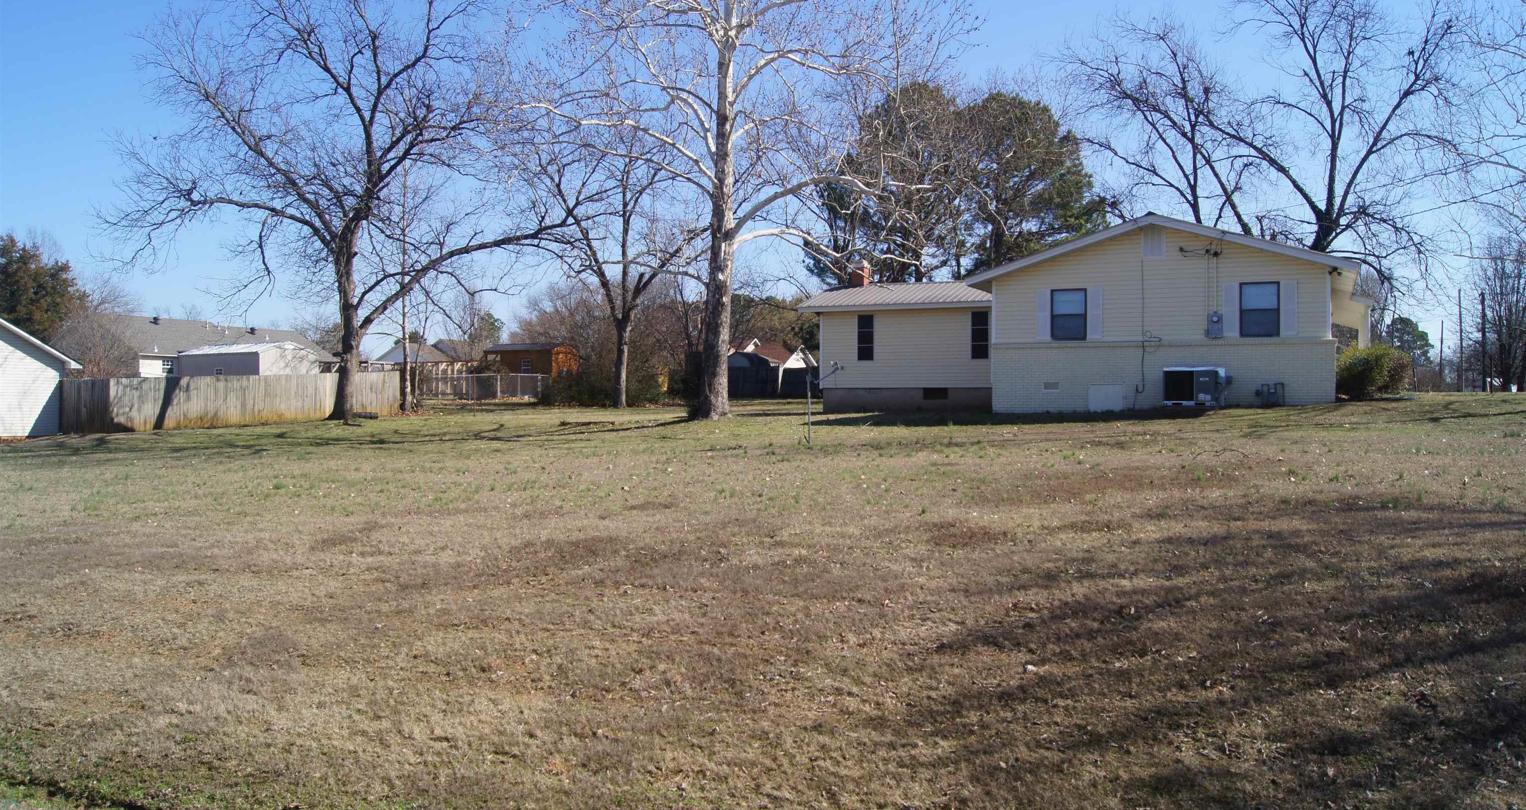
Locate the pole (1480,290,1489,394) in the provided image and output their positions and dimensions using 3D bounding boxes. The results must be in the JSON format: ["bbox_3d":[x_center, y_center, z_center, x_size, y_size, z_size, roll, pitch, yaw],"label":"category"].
[{"bbox_3d":[53.679,-4.654,85.000,0.360,7.801,0.360,-1,2,0],"label":"pole"}]

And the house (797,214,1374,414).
[{"bbox_3d":[10.616,-2.512,36.009,15.500,4.970,15.500,0,2,26],"label":"house"}]

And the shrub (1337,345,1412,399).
[{"bbox_3d":[15.180,-0.815,28.400,1.900,1.360,1.800,-1,2,0],"label":"shrub"}]

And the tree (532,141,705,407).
[{"bbox_3d":[-5.766,-5.220,45.500,6.928,10.582,6.600,-1,2,0],"label":"tree"}]

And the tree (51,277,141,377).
[{"bbox_3d":[-26.236,-2.182,45.000,3.520,5.961,3.520,-1,2,0],"label":"tree"}]

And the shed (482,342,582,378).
[{"bbox_3d":[-13.320,-1.962,66.000,5.100,3.200,3.000,0,2,25],"label":"shed"}]

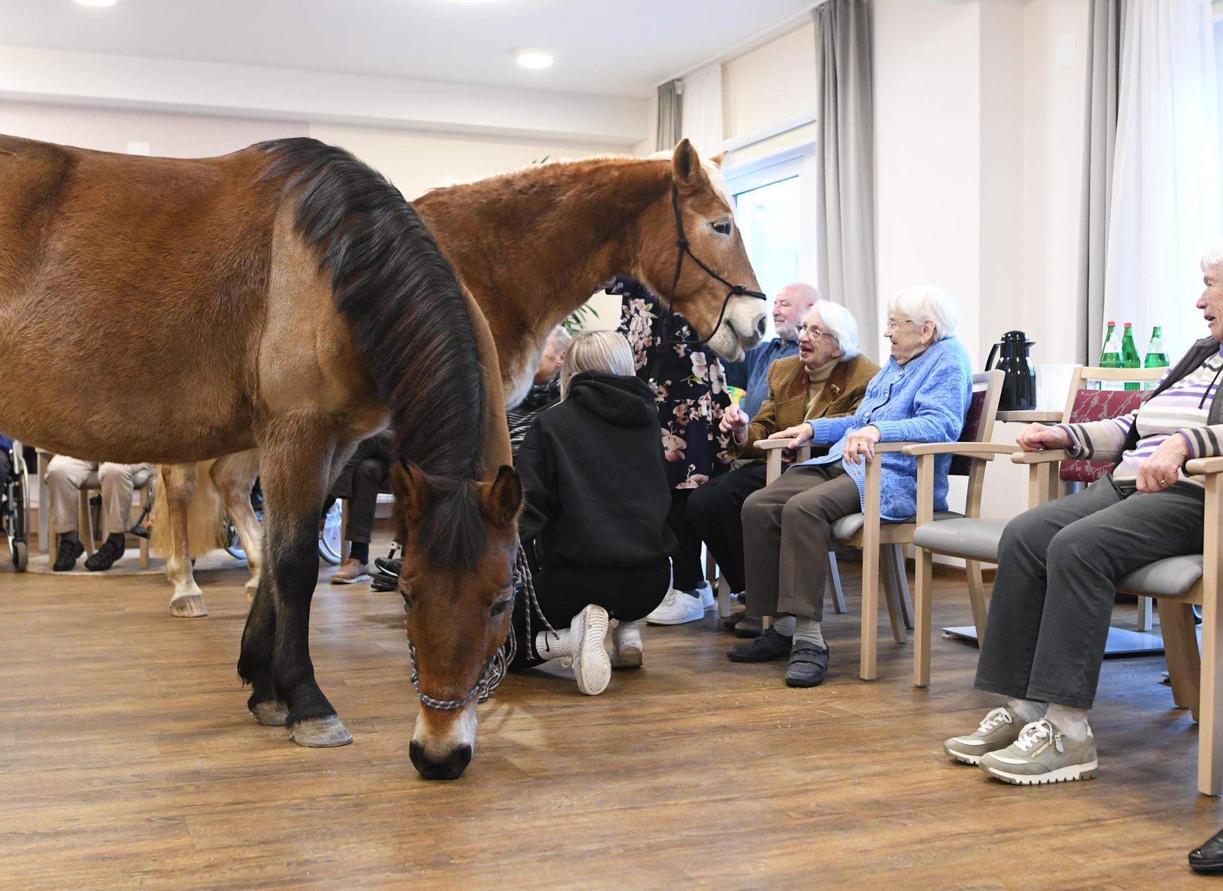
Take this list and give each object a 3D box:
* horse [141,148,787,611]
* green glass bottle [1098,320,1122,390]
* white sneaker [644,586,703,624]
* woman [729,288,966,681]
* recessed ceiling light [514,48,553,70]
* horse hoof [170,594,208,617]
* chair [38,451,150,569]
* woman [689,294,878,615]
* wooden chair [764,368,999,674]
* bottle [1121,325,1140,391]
[{"bbox_3d":[-0.620,-0.179,4.627,2.360,1.610,0.580,1,2,25],"label":"horse"},{"bbox_3d":[1.635,-0.255,4.374,0.082,0.300,0.082,-1,2,-22],"label":"green glass bottle"},{"bbox_3d":[0.208,0.563,4.787,0.270,0.115,0.100,-1,2,-30],"label":"white sneaker"},{"bbox_3d":[0.717,0.078,4.015,0.660,1.135,0.540,-1,2,-26],"label":"woman"},{"bbox_3d":[-0.423,-2.097,7.263,0.210,0.055,0.210,0,2,0],"label":"recessed ceiling light"},{"bbox_3d":[-1.538,0.578,4.862,0.140,0.080,0.120,1,2,26],"label":"horse hoof"},{"bbox_3d":[-2.400,0.134,6.468,0.520,0.860,0.560,0,2,-5],"label":"chair"},{"bbox_3d":[0.597,0.058,4.609,0.680,1.135,0.530,-1,2,-36],"label":"woman"},{"bbox_3d":[0.817,0.207,4.065,0.570,0.875,0.570,-1,2,-24],"label":"wooden chair"},{"bbox_3d":[1.725,-0.258,4.474,0.082,0.300,0.082,-1,2,-22],"label":"bottle"}]

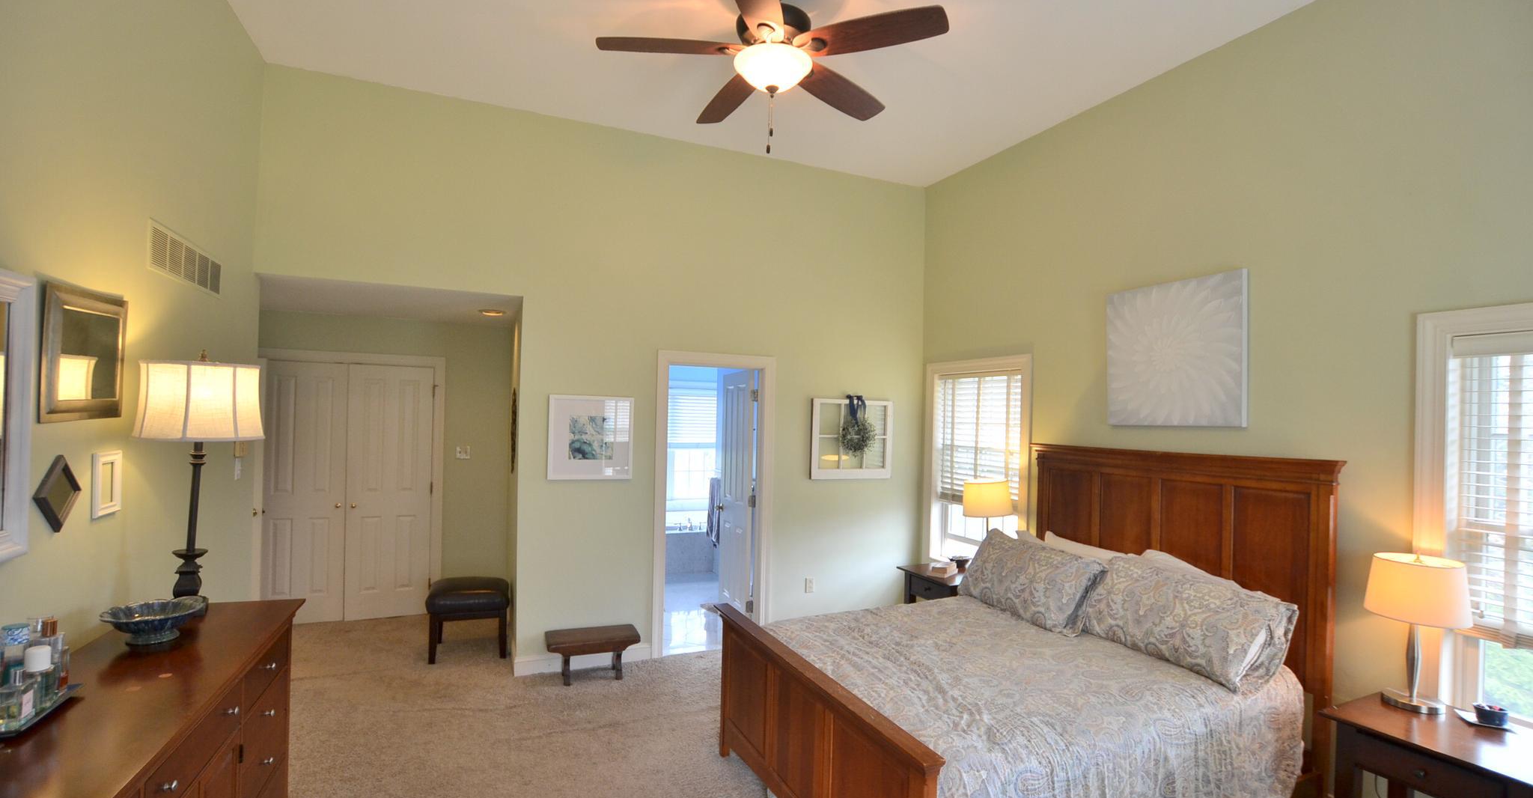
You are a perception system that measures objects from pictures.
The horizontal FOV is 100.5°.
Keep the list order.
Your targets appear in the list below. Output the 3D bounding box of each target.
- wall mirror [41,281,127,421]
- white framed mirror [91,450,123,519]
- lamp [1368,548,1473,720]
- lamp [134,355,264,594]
[{"bbox_3d":[-2.158,-0.127,2.008,0.030,0.405,0.450,2,-2,-24],"label":"wall mirror"},{"bbox_3d":[-2.187,0.283,2.113,0.021,0.205,0.150,1,-1,-24],"label":"white framed mirror"},{"bbox_3d":[2.446,0.868,2.403,0.250,0.590,0.290,2,-2,-24],"label":"lamp"},{"bbox_3d":[-2.125,0.318,2.410,0.380,0.985,0.380,1,-1,-24],"label":"lamp"}]

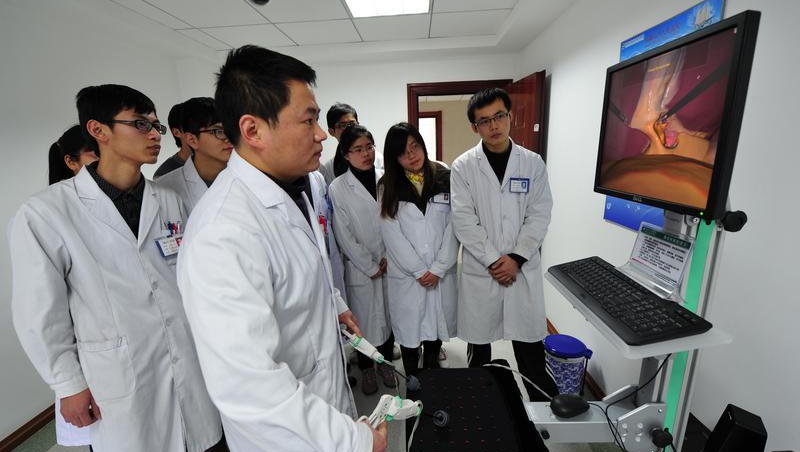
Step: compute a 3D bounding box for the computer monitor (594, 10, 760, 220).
[{"bbox_3d":[0.596,-0.226,0.770,0.052,0.340,0.407,-1,14,3],"label":"computer monitor"}]

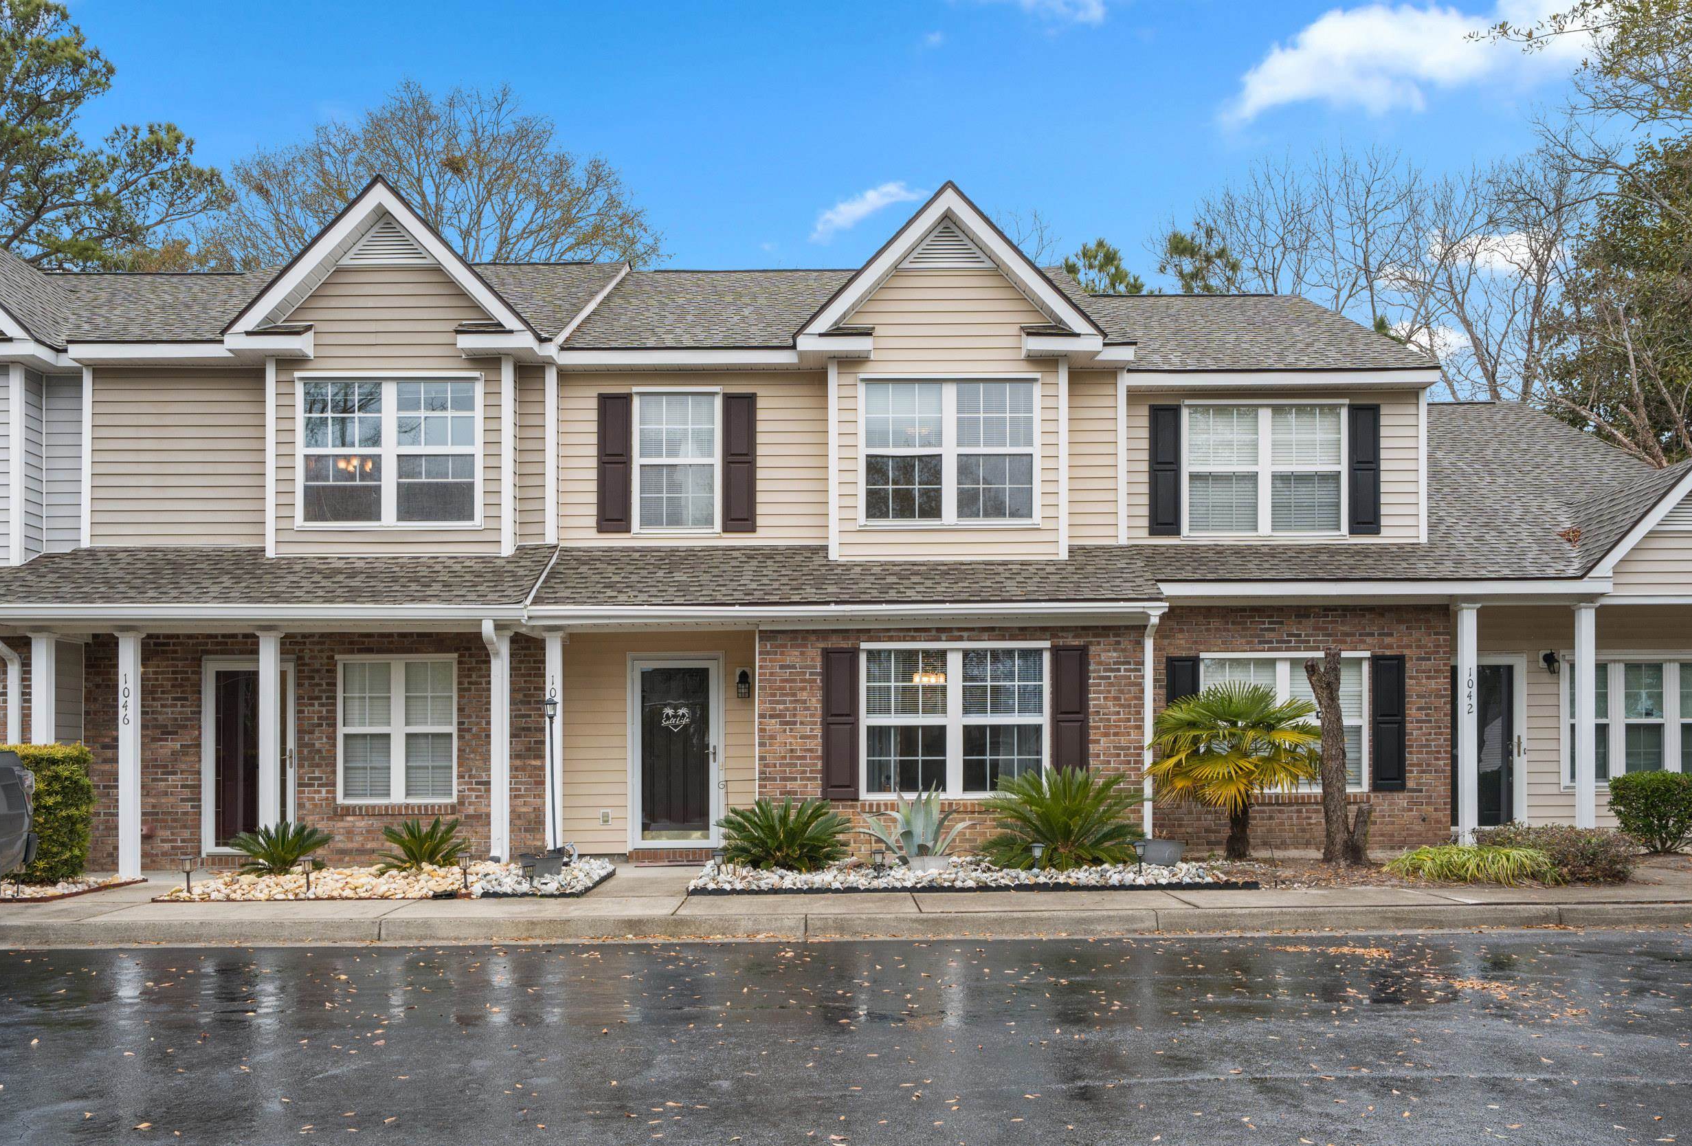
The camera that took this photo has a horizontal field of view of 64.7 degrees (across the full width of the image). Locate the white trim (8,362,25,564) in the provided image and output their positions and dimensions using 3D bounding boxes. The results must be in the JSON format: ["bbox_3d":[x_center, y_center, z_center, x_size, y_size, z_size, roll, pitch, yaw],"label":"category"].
[{"bbox_3d":[-8.566,-1.130,13.810,0.120,2.090,0.100,0,-2,0],"label":"white trim"}]

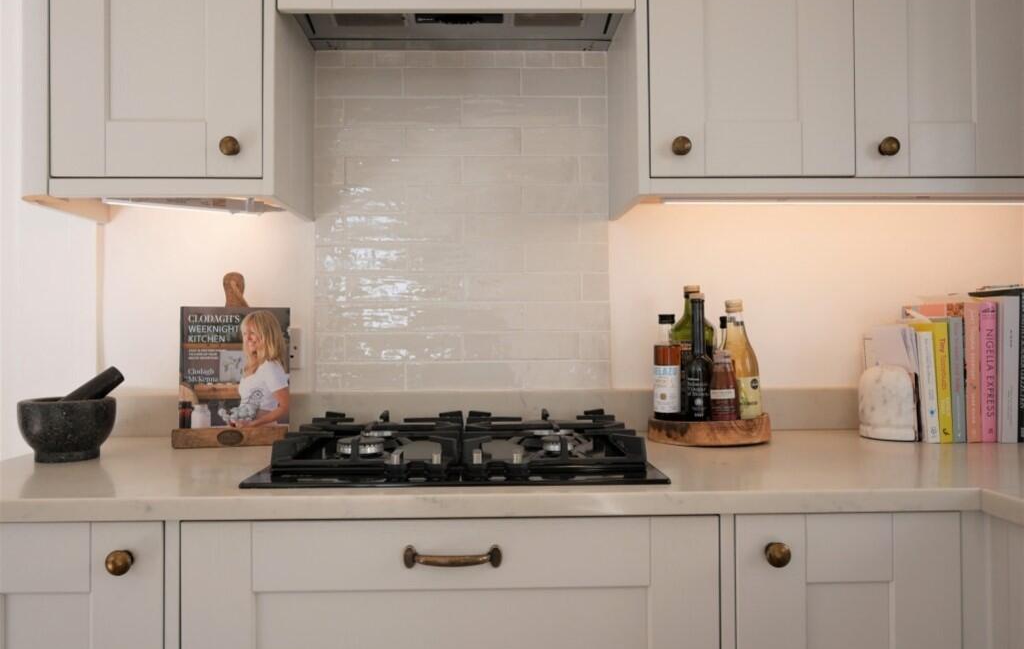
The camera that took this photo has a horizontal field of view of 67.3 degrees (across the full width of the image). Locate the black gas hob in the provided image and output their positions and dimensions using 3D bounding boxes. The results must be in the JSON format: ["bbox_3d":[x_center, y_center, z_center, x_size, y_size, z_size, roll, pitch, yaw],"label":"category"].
[{"bbox_3d":[-0.082,0.196,1.313,0.590,0.058,0.520,0,-1,-1],"label":"black gas hob"}]

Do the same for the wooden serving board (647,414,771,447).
[{"bbox_3d":[0.382,0.201,1.501,0.240,0.051,0.215,0,-1,-1],"label":"wooden serving board"}]

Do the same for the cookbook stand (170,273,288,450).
[{"bbox_3d":[-0.540,0.064,1.506,0.212,0.334,0.125,0,-1,-15],"label":"cookbook stand"}]

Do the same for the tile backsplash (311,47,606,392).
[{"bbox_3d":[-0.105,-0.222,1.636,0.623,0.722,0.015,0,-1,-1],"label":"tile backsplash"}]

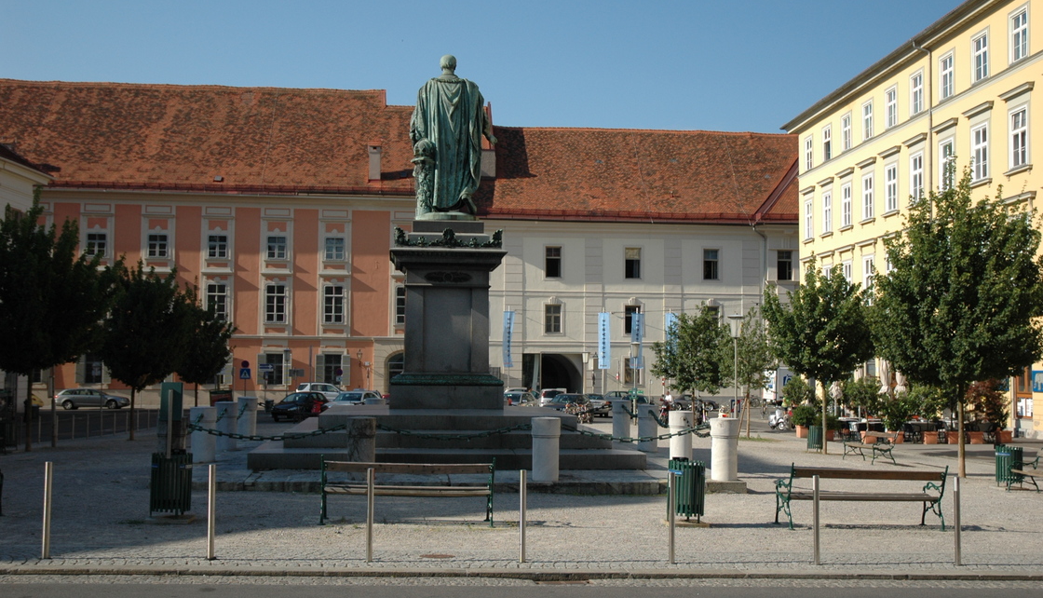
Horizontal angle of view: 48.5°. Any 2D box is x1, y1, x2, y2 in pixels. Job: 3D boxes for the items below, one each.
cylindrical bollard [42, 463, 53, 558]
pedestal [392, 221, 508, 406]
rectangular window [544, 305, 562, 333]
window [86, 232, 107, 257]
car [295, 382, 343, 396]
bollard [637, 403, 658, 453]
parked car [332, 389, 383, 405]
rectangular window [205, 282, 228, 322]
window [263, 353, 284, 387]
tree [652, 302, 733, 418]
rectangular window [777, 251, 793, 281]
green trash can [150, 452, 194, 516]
[{"bbox_3d":[-4.419,1.973,10.780,0.065,0.900,0.065,1,-3,-6],"label":"cylindrical bollard"},{"bbox_3d":[-1.503,0.343,23.409,2.240,3.670,2.240,1,-3,-6],"label":"pedestal"},{"bbox_3d":[2.244,1.423,82.286,1.150,1.988,0.200,1,-4,-6],"label":"rectangular window"},{"bbox_3d":[-29.000,-3.687,79.026,1.308,1.597,0.200,1,-4,-6],"label":"window"},{"bbox_3d":[-13.141,6.671,79.248,4.550,1.780,1.820,1,-3,-6],"label":"car"},{"bbox_3d":[2.734,2.801,24.969,0.445,0.990,0.445,1,-4,-6],"label":"bollard"},{"bbox_3d":[-8.623,5.484,59.961,1.740,1.480,4.200,0,-3,15],"label":"parked car"},{"bbox_3d":[-22.968,0.281,87.172,1.530,2.900,0.250,1,-3,-6],"label":"rectangular window"},{"bbox_3d":[-17.057,4.899,79.857,1.263,2.212,0.200,1,-4,-6],"label":"window"},{"bbox_3d":[7.561,2.983,51.500,3.550,5.500,3.500,1,-3,0],"label":"tree"},{"bbox_3d":[19.211,-2.408,84.303,1.129,2.179,0.200,0,-4,-2],"label":"rectangular window"},{"bbox_3d":[-4.327,2.289,14.300,0.500,0.760,0.490,1,-3,0],"label":"green trash can"}]

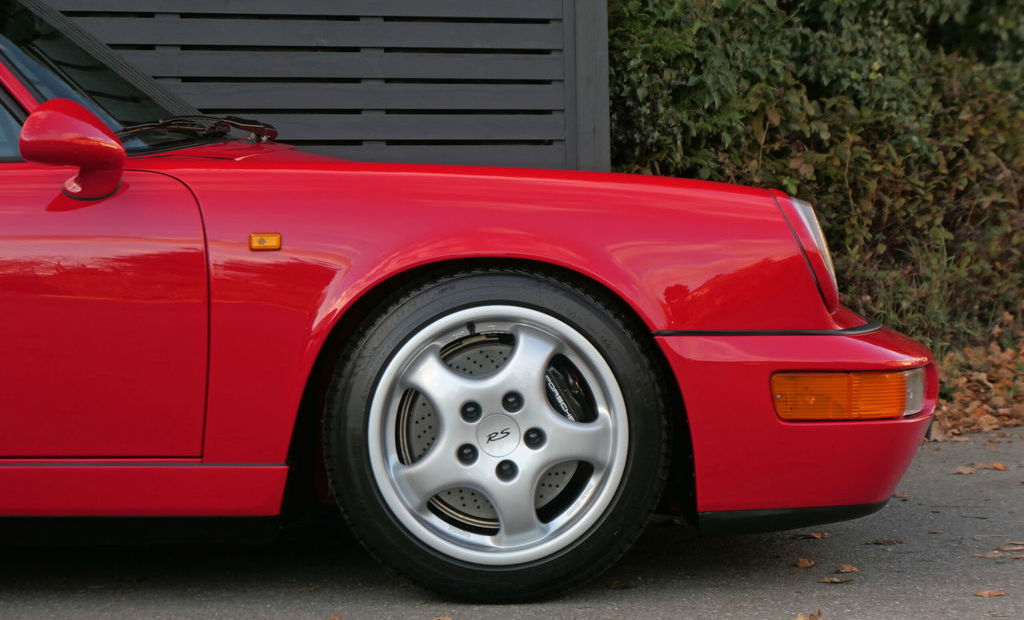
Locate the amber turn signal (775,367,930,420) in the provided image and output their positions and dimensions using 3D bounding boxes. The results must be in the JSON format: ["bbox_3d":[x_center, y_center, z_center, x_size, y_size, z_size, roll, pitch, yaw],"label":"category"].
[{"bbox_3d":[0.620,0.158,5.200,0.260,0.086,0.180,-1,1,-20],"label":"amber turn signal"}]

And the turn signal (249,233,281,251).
[{"bbox_3d":[-0.448,-0.123,5.110,0.058,0.031,0.020,-1,-6,0],"label":"turn signal"}]

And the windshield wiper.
[{"bbox_3d":[-0.614,-0.358,5.550,0.080,0.060,0.580,0,1,24],"label":"windshield wiper"}]

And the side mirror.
[{"bbox_3d":[-0.795,-0.292,5.090,0.180,0.178,0.205,-1,1,0],"label":"side mirror"}]

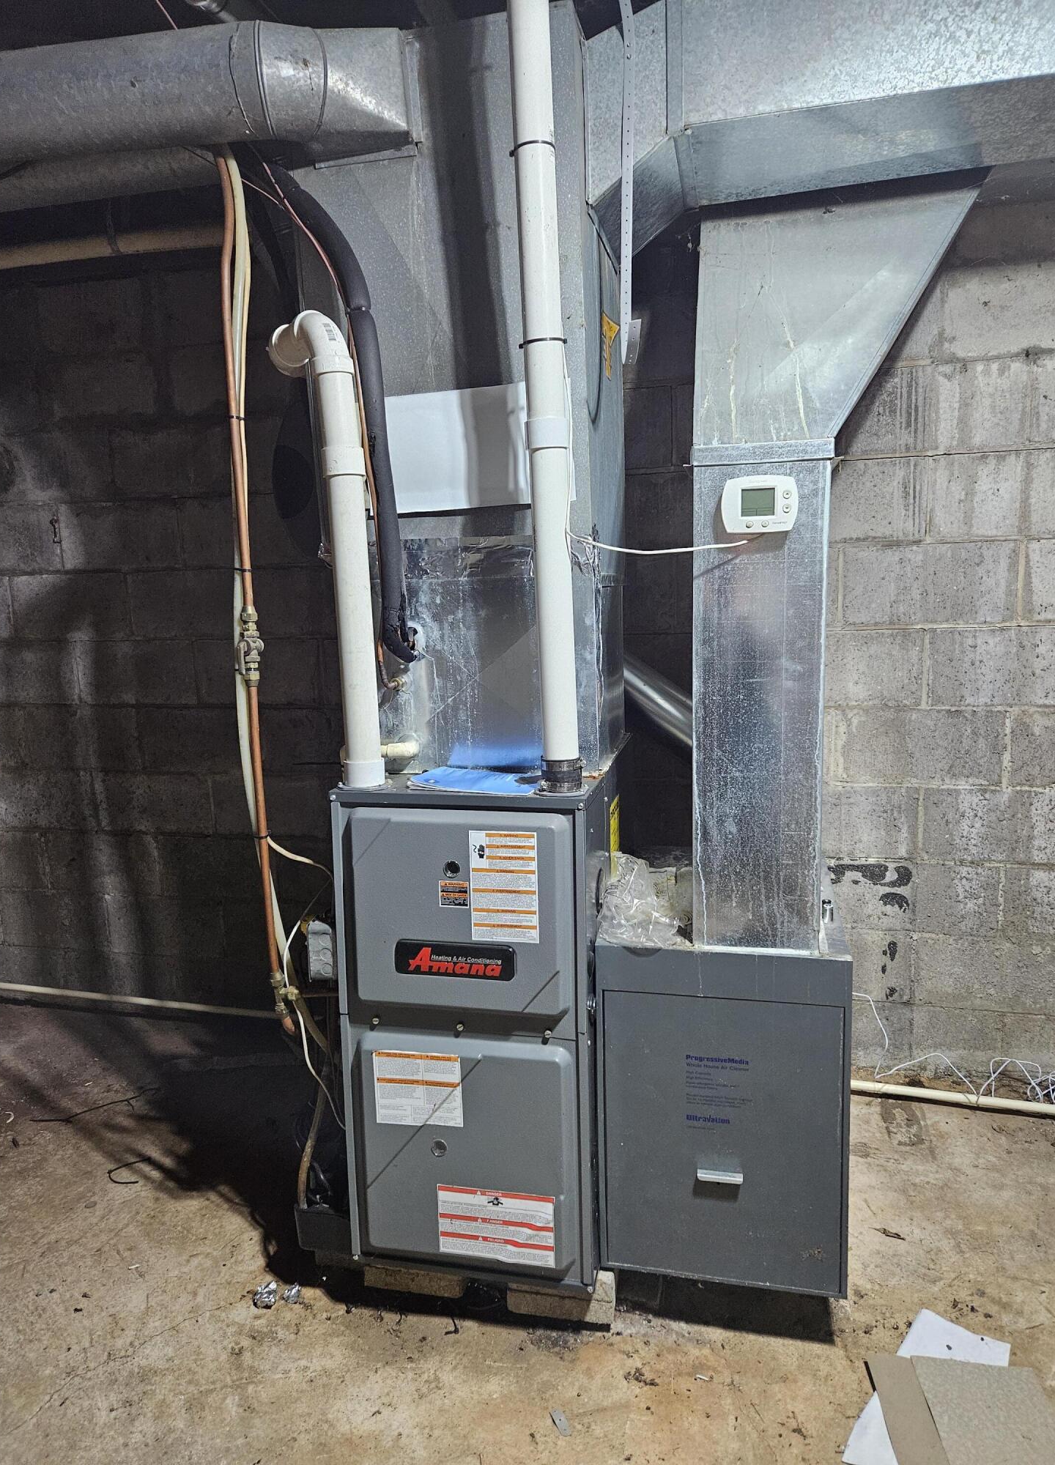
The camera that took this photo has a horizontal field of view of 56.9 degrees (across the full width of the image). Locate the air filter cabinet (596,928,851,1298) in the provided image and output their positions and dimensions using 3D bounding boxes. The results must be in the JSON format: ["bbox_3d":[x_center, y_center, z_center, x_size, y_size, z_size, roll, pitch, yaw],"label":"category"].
[{"bbox_3d":[0.408,0.628,2.008,0.427,0.609,0.675,0,8,13],"label":"air filter cabinet"}]

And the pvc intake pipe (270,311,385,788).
[{"bbox_3d":[-0.348,-0.318,1.726,0.182,0.823,0.123,0,8,13],"label":"pvc intake pipe"}]

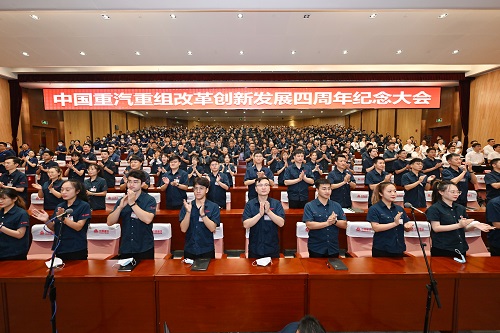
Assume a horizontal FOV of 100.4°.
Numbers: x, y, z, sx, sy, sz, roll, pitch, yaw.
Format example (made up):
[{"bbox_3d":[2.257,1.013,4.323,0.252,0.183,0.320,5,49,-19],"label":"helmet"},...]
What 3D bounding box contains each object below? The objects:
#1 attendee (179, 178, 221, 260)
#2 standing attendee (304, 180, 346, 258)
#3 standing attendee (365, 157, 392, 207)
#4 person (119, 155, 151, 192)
[{"bbox_3d":[-0.606,0.978,2.597,0.500,1.710,0.420,0,4,4],"label":"attendee"},{"bbox_3d":[0.919,0.972,2.596,0.520,1.710,0.420,-1,4,-7],"label":"standing attendee"},{"bbox_3d":[2.301,0.697,3.768,0.520,1.720,0.450,-1,5,0],"label":"standing attendee"},{"bbox_3d":[-2.202,0.675,4.059,0.520,1.750,0.420,-1,4,-6],"label":"person"}]

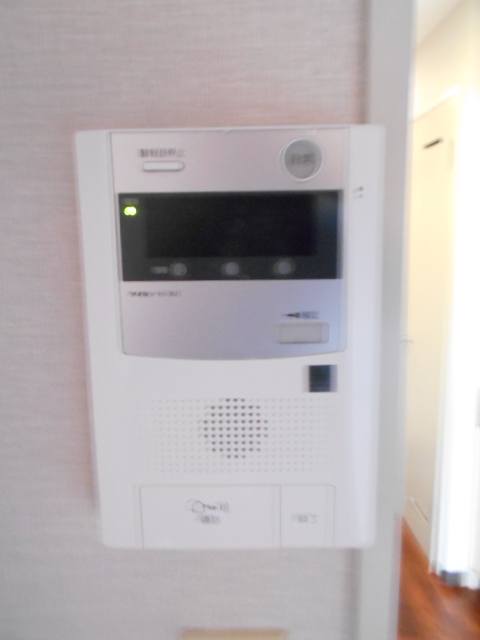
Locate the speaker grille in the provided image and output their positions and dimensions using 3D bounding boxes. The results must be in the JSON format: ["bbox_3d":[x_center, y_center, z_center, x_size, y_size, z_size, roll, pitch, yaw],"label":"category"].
[{"bbox_3d":[-0.002,0.062,0.262,0.110,0.044,0.006,-1,9,2],"label":"speaker grille"}]

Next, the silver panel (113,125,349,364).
[{"bbox_3d":[-0.004,-0.036,0.248,0.116,0.116,0.010,-1,9,2],"label":"silver panel"}]

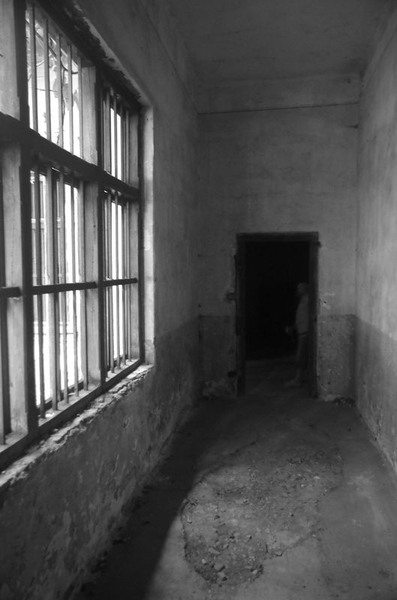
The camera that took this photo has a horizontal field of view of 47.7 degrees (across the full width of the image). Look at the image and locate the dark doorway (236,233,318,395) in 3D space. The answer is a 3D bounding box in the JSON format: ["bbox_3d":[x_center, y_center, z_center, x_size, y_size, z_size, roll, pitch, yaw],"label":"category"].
[{"bbox_3d":[1.055,0.210,5.996,1.060,2.180,0.150,0,4,10],"label":"dark doorway"}]

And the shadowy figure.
[{"bbox_3d":[1.498,0.510,6.699,0.400,1.570,0.460,0,4,13],"label":"shadowy figure"}]

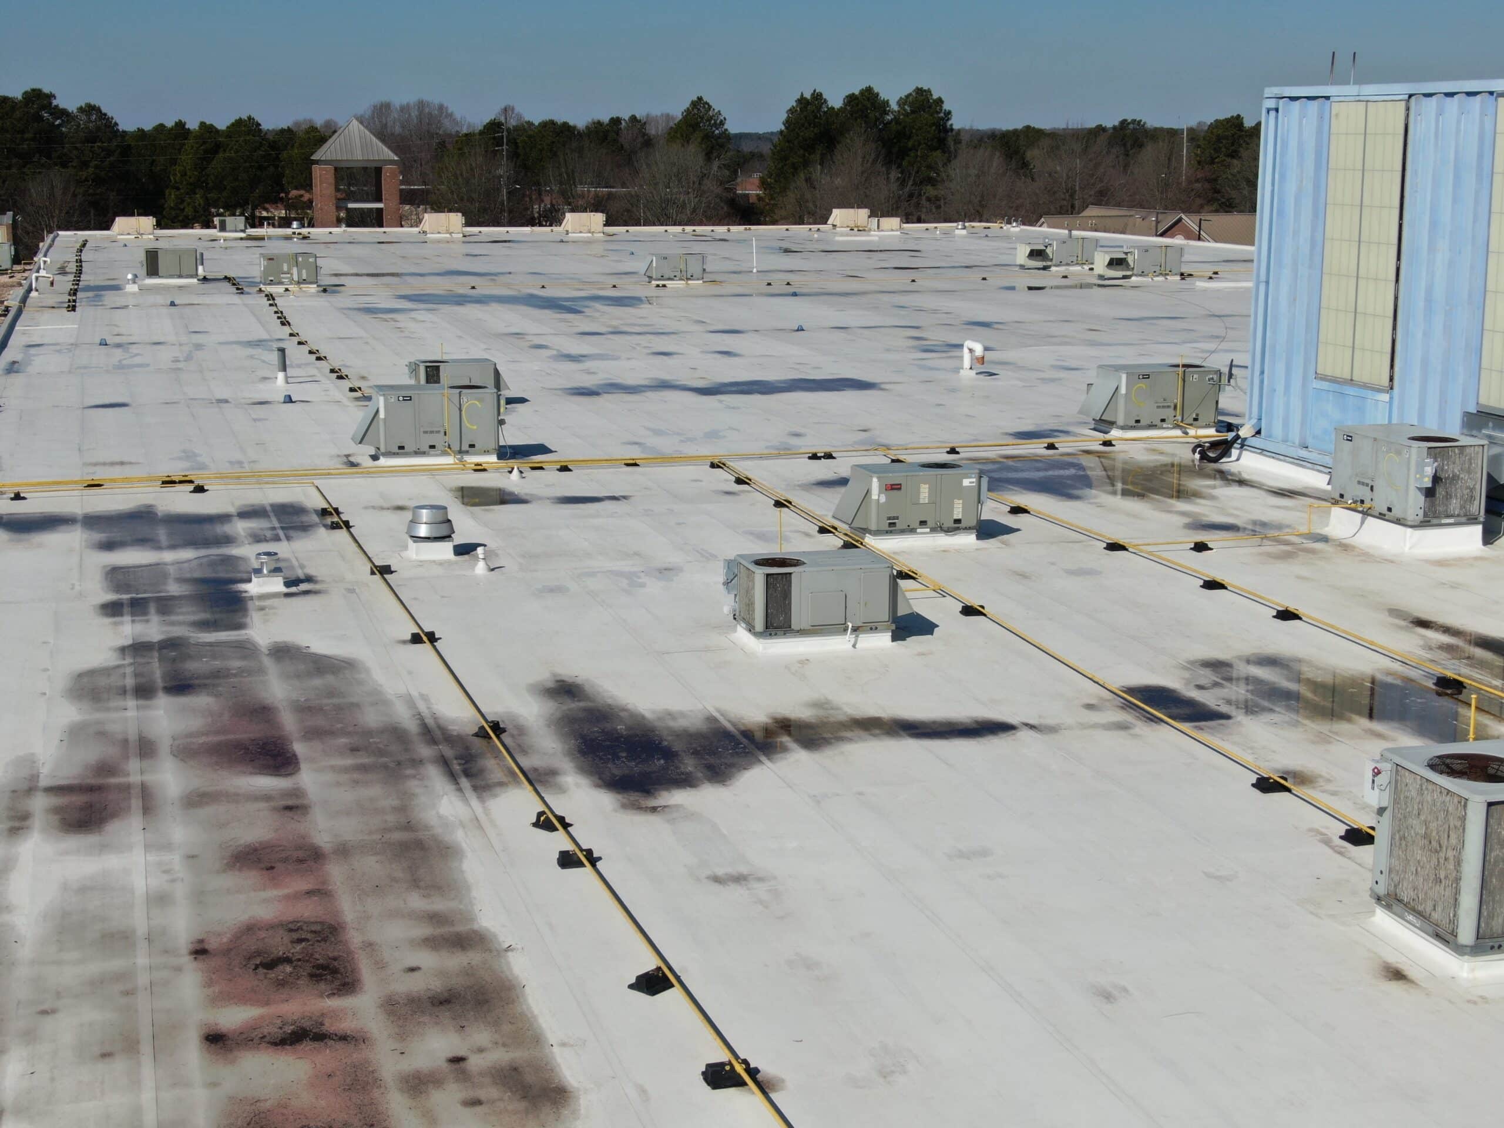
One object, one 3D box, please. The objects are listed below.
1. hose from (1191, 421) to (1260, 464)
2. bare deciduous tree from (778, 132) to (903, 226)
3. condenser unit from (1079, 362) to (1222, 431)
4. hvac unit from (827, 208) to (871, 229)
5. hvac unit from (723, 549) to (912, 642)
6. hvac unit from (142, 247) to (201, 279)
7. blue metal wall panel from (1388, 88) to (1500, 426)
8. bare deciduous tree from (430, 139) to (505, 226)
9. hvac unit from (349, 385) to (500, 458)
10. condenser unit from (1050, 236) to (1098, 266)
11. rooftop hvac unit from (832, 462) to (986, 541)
[{"bbox_3d":[9.321,-2.371,41.050,1.130,0.720,0.700,-3,12,-13],"label":"hose"},{"bbox_3d":[8.934,-36.354,208.961,12.513,13.996,12.513,0,12,0],"label":"bare deciduous tree"},{"bbox_3d":[8.597,-3.642,45.206,2.790,1.220,1.340,-3,12,-13],"label":"condenser unit"},{"bbox_3d":[6.981,-24.997,151.095,2.736,1.306,1.340,-3,12,-16],"label":"hvac unit"},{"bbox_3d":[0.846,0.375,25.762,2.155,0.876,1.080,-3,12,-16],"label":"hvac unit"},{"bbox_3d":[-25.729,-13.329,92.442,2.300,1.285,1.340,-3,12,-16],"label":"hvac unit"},{"bbox_3d":[11.765,-4.633,35.508,0.120,6.500,2.550,-3,12,-14],"label":"blue metal wall panel"},{"bbox_3d":[-26.470,-33.021,195.354,6.465,12.833,6.465,0,12,0],"label":"bare deciduous tree"},{"bbox_3d":[-6.416,-2.820,41.092,2.770,1.230,1.360,-3,12,-14],"label":"hvac unit"},{"bbox_3d":[15.647,-15.359,102.644,2.303,1.324,1.340,-3,12,-16],"label":"condenser unit"},{"bbox_3d":[2.520,-1.007,33.411,2.230,1.050,1.140,-3,12,-14],"label":"rooftop hvac unit"}]

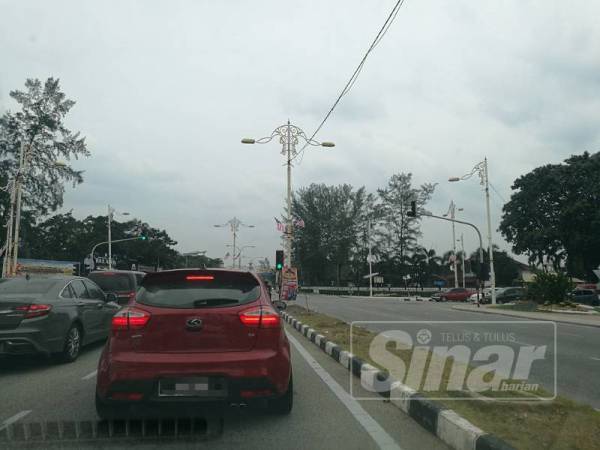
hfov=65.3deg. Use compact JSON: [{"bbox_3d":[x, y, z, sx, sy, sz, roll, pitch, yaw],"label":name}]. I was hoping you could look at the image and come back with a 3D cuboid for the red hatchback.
[{"bbox_3d":[-1.116,1.276,5.879,1.720,1.455,4.050,1,-8,-6],"label":"red hatchback"}]

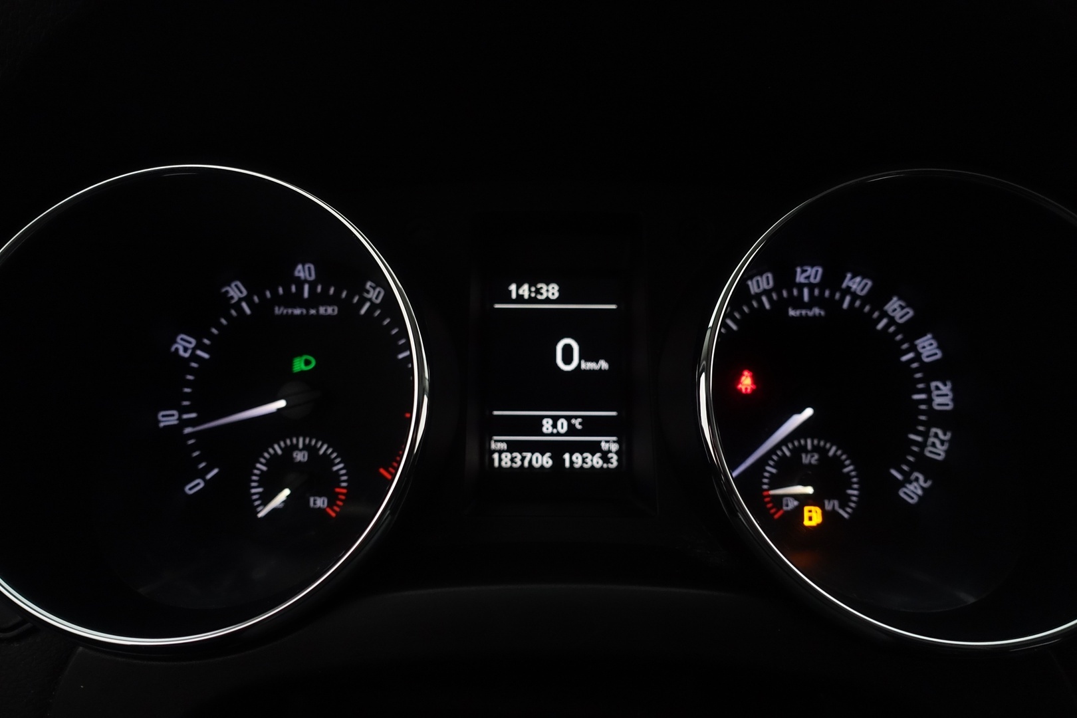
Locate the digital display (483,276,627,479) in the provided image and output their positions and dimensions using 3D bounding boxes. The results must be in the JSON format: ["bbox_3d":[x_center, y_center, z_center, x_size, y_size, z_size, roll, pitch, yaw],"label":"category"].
[{"bbox_3d":[0.006,0.006,0.243,0.049,0.069,0.008,0,-4,0],"label":"digital display"}]

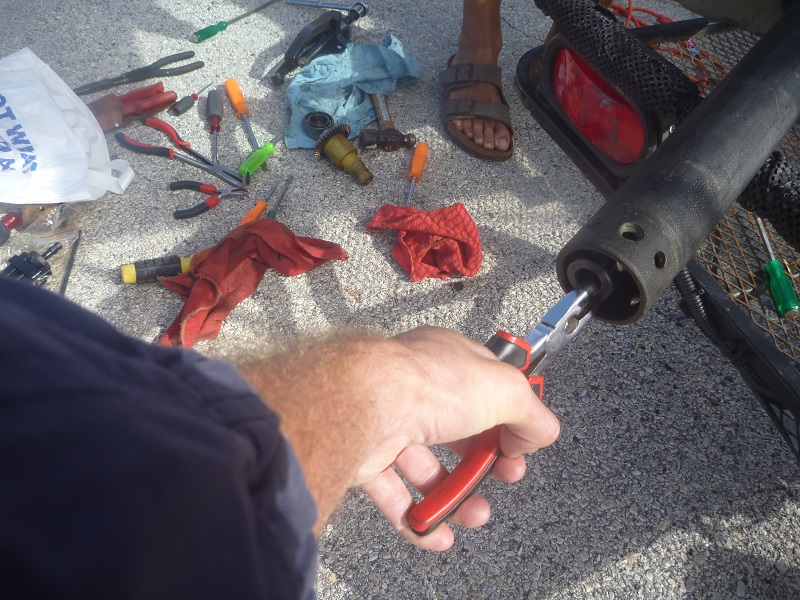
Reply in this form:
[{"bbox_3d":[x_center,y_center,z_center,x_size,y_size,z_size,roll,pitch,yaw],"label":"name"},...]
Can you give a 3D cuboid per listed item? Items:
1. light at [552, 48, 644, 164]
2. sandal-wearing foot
[{"bbox_3d":[0.182,-0.179,0.592,0.036,0.056,0.160,-13,48,-12],"label":"light"},{"bbox_3d":[0.122,-0.341,1.042,0.109,0.100,0.265,-2,47,-2],"label":"sandal-wearing foot"}]

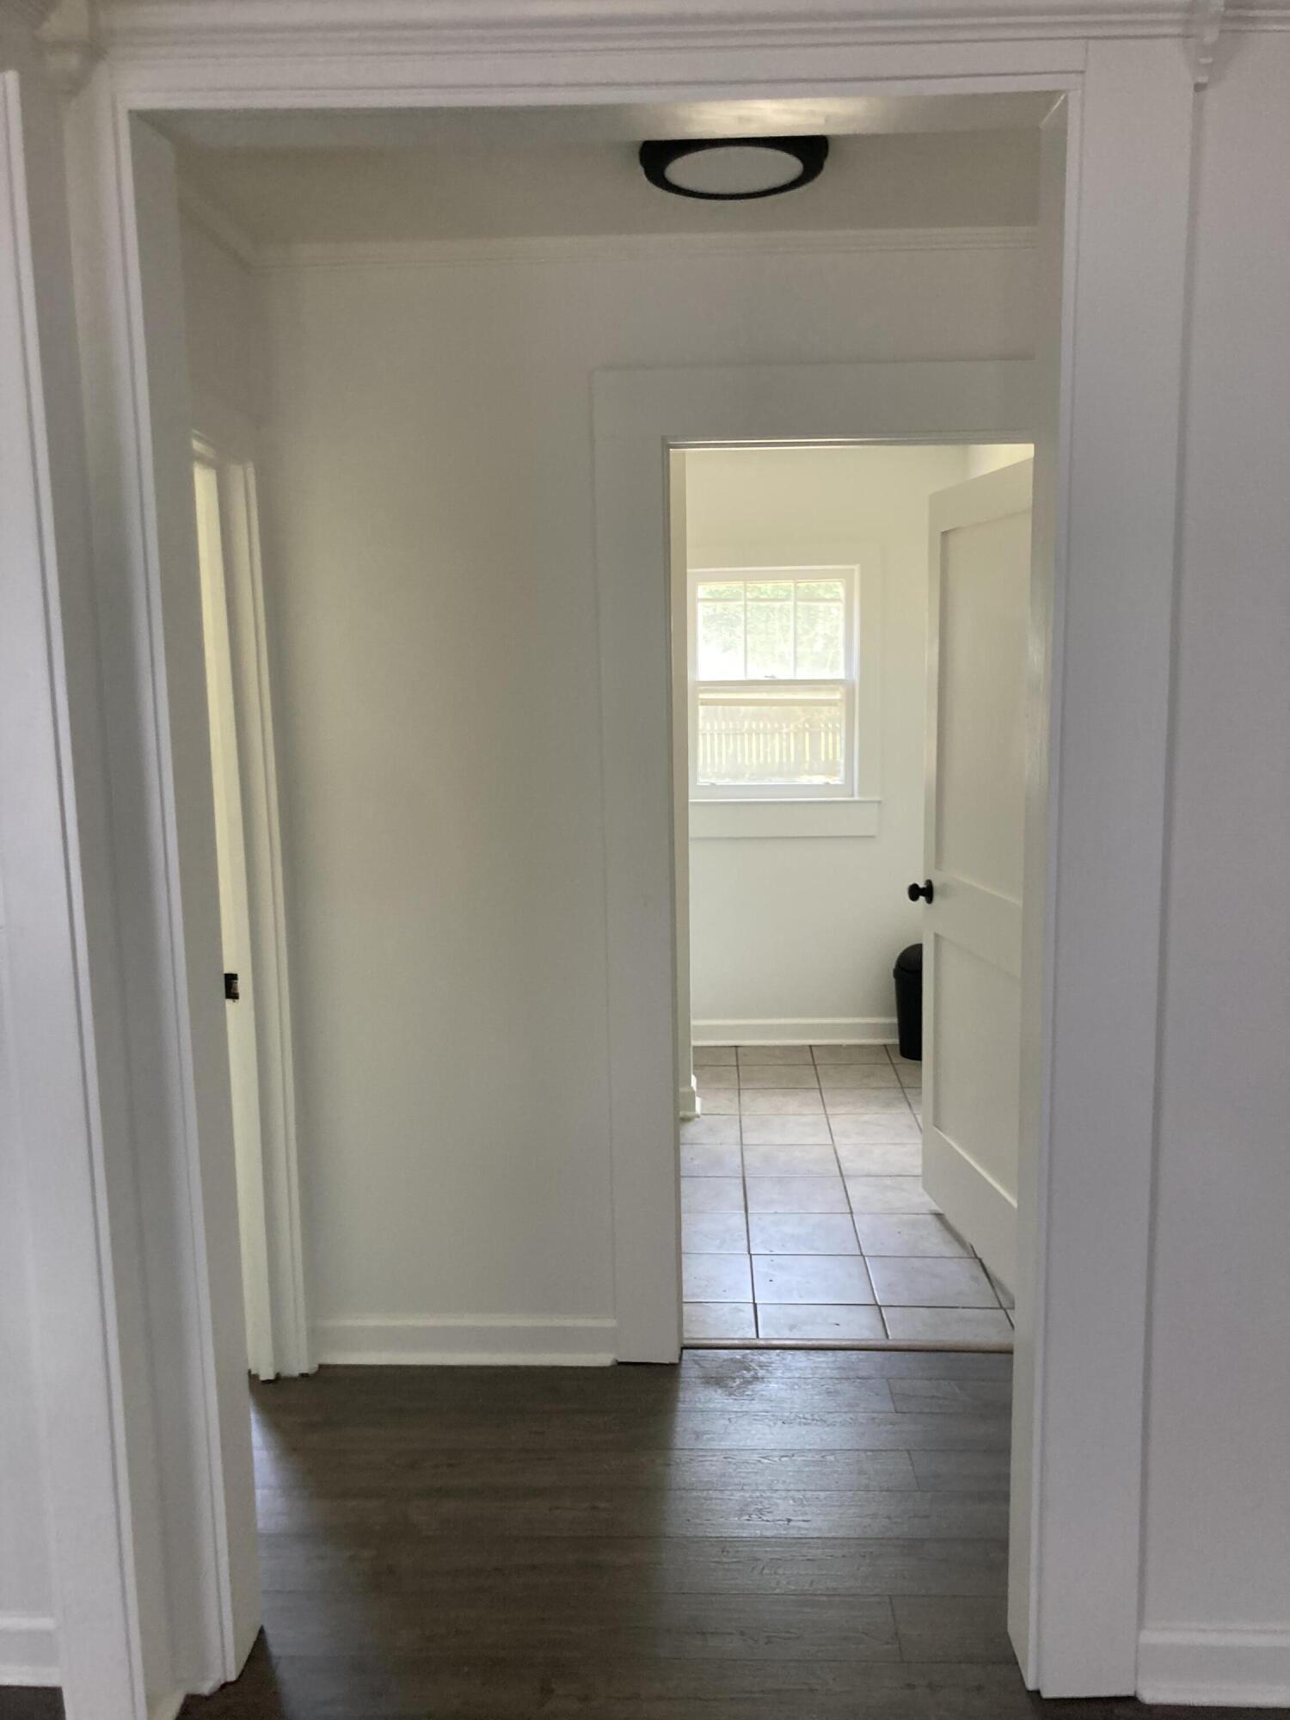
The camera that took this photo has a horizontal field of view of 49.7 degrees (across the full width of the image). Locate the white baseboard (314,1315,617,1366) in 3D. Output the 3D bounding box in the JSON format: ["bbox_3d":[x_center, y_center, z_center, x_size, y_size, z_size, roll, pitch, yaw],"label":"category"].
[{"bbox_3d":[-0.410,1.100,3.195,0.682,0.119,0.032,-1,8,2],"label":"white baseboard"}]

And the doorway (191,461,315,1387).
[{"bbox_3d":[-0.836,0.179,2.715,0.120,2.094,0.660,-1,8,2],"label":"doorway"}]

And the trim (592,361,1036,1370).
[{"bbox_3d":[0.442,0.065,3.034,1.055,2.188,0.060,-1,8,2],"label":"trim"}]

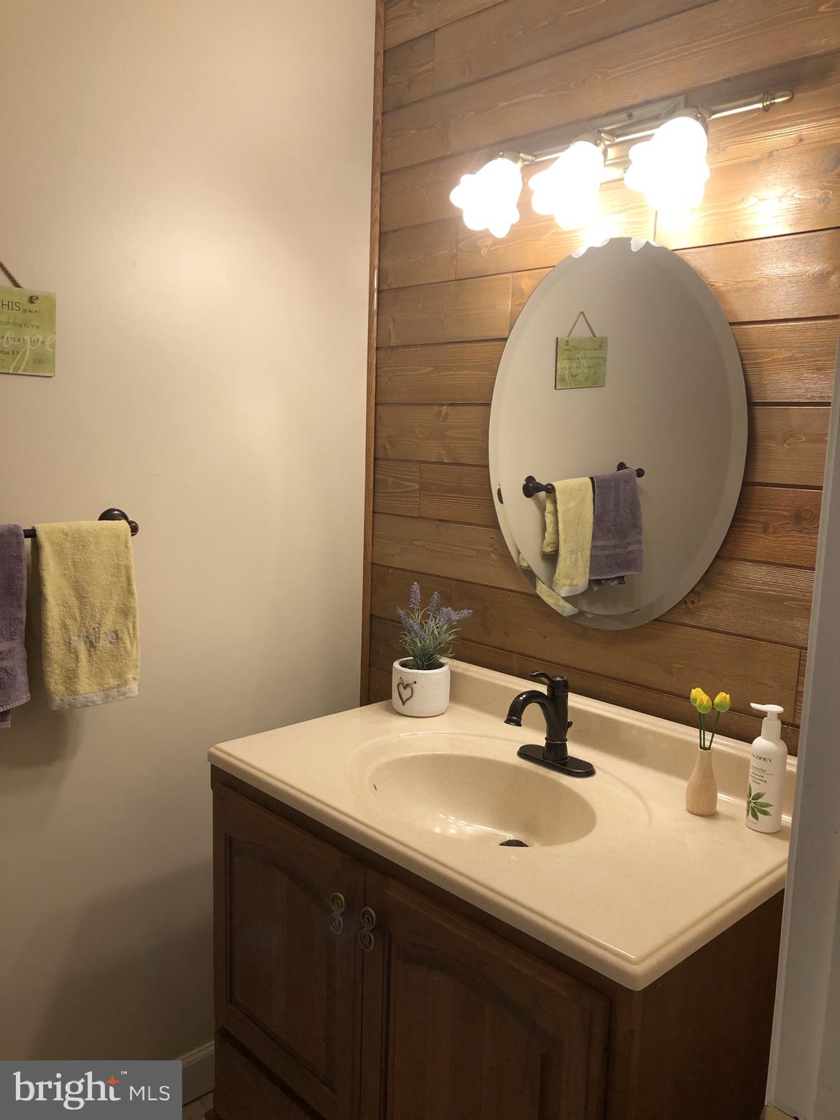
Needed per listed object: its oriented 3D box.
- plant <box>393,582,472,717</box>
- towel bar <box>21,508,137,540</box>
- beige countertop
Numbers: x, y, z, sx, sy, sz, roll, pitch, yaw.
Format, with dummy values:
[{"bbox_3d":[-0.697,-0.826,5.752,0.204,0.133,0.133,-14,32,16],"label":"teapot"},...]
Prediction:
[{"bbox_3d":[0.017,0.187,1.945,0.145,0.274,0.150,2,8,0],"label":"plant"},{"bbox_3d":[-0.724,-0.047,1.559,0.520,0.063,0.092,-6,11,-43],"label":"towel bar"},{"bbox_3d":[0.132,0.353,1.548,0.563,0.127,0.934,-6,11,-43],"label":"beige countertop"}]

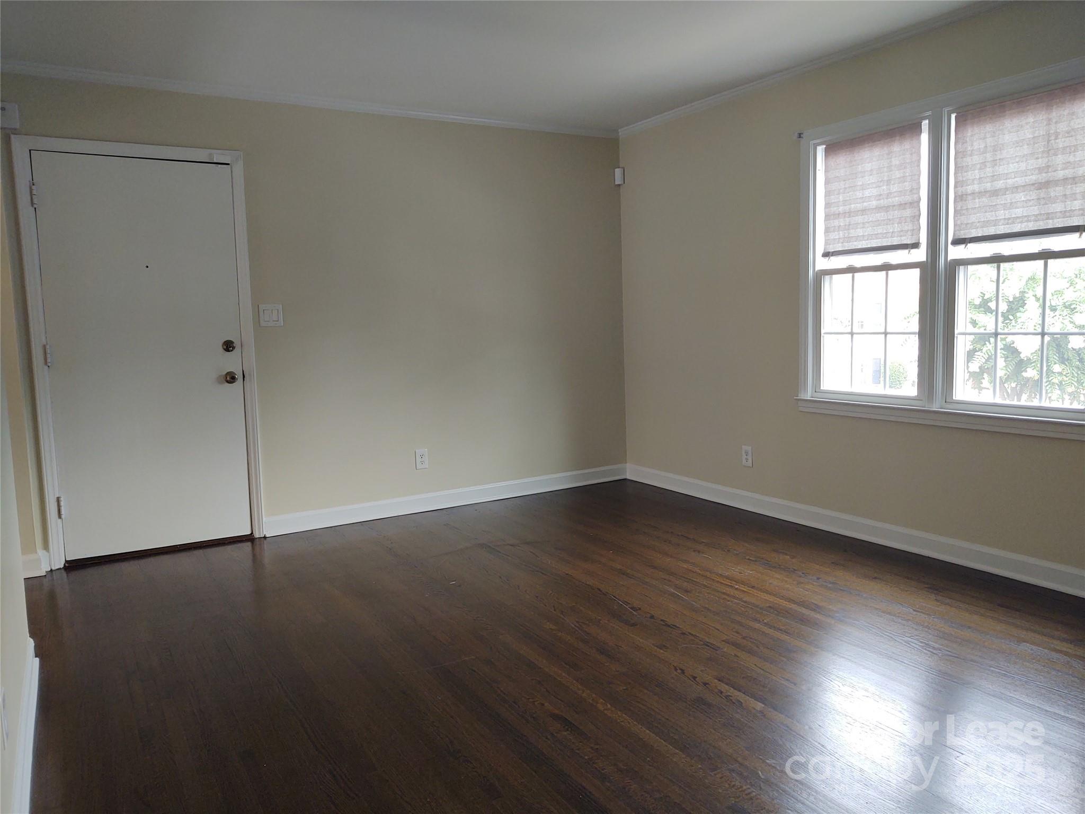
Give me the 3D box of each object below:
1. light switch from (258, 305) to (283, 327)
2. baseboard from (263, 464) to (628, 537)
[{"bbox_3d":[-1.500,-0.506,4.688,0.122,0.118,0.012,-5,7,-30],"label":"light switch"},{"bbox_3d":[-0.480,0.571,5.410,2.523,0.108,0.018,-5,7,-31],"label":"baseboard"}]

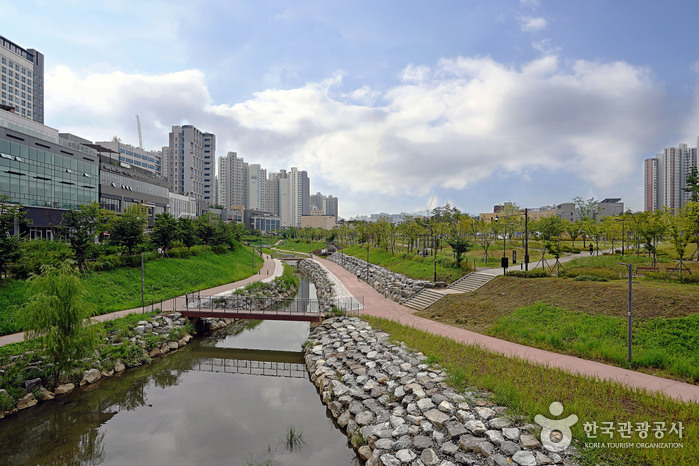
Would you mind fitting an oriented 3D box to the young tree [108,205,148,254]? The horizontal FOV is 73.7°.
[{"bbox_3d":[-26.500,0.050,55.800,4.500,6.800,4.500,0,0,0],"label":"young tree"}]

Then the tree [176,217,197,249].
[{"bbox_3d":[-24.140,0.150,69.000,3.200,5.200,3.200,0,0,0],"label":"tree"}]

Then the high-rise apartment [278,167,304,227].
[{"bbox_3d":[-74.700,-40.500,600.000,31.000,85.000,25.000,0,0,-12],"label":"high-rise apartment"}]

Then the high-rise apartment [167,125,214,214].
[{"bbox_3d":[-78.000,-24.000,234.000,18.000,54.500,22.000,0,0,-2],"label":"high-rise apartment"}]

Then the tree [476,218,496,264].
[{"bbox_3d":[16.320,1.070,55.500,2.700,5.500,2.700,0,0,0],"label":"tree"}]

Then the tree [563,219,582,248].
[{"bbox_3d":[47.900,0.020,100.000,4.100,6.300,4.100,0,0,0],"label":"tree"}]

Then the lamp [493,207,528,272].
[{"bbox_3d":[16.200,0.690,46.500,3.200,6.200,0.500,0,0,16],"label":"lamp"}]

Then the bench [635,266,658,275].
[{"bbox_3d":[26.170,3.330,41.000,1.750,0.450,0.450,0,0,30],"label":"bench"}]

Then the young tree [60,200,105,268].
[{"bbox_3d":[-25.700,0.360,44.900,4.300,6.600,4.300,0,0,0],"label":"young tree"}]

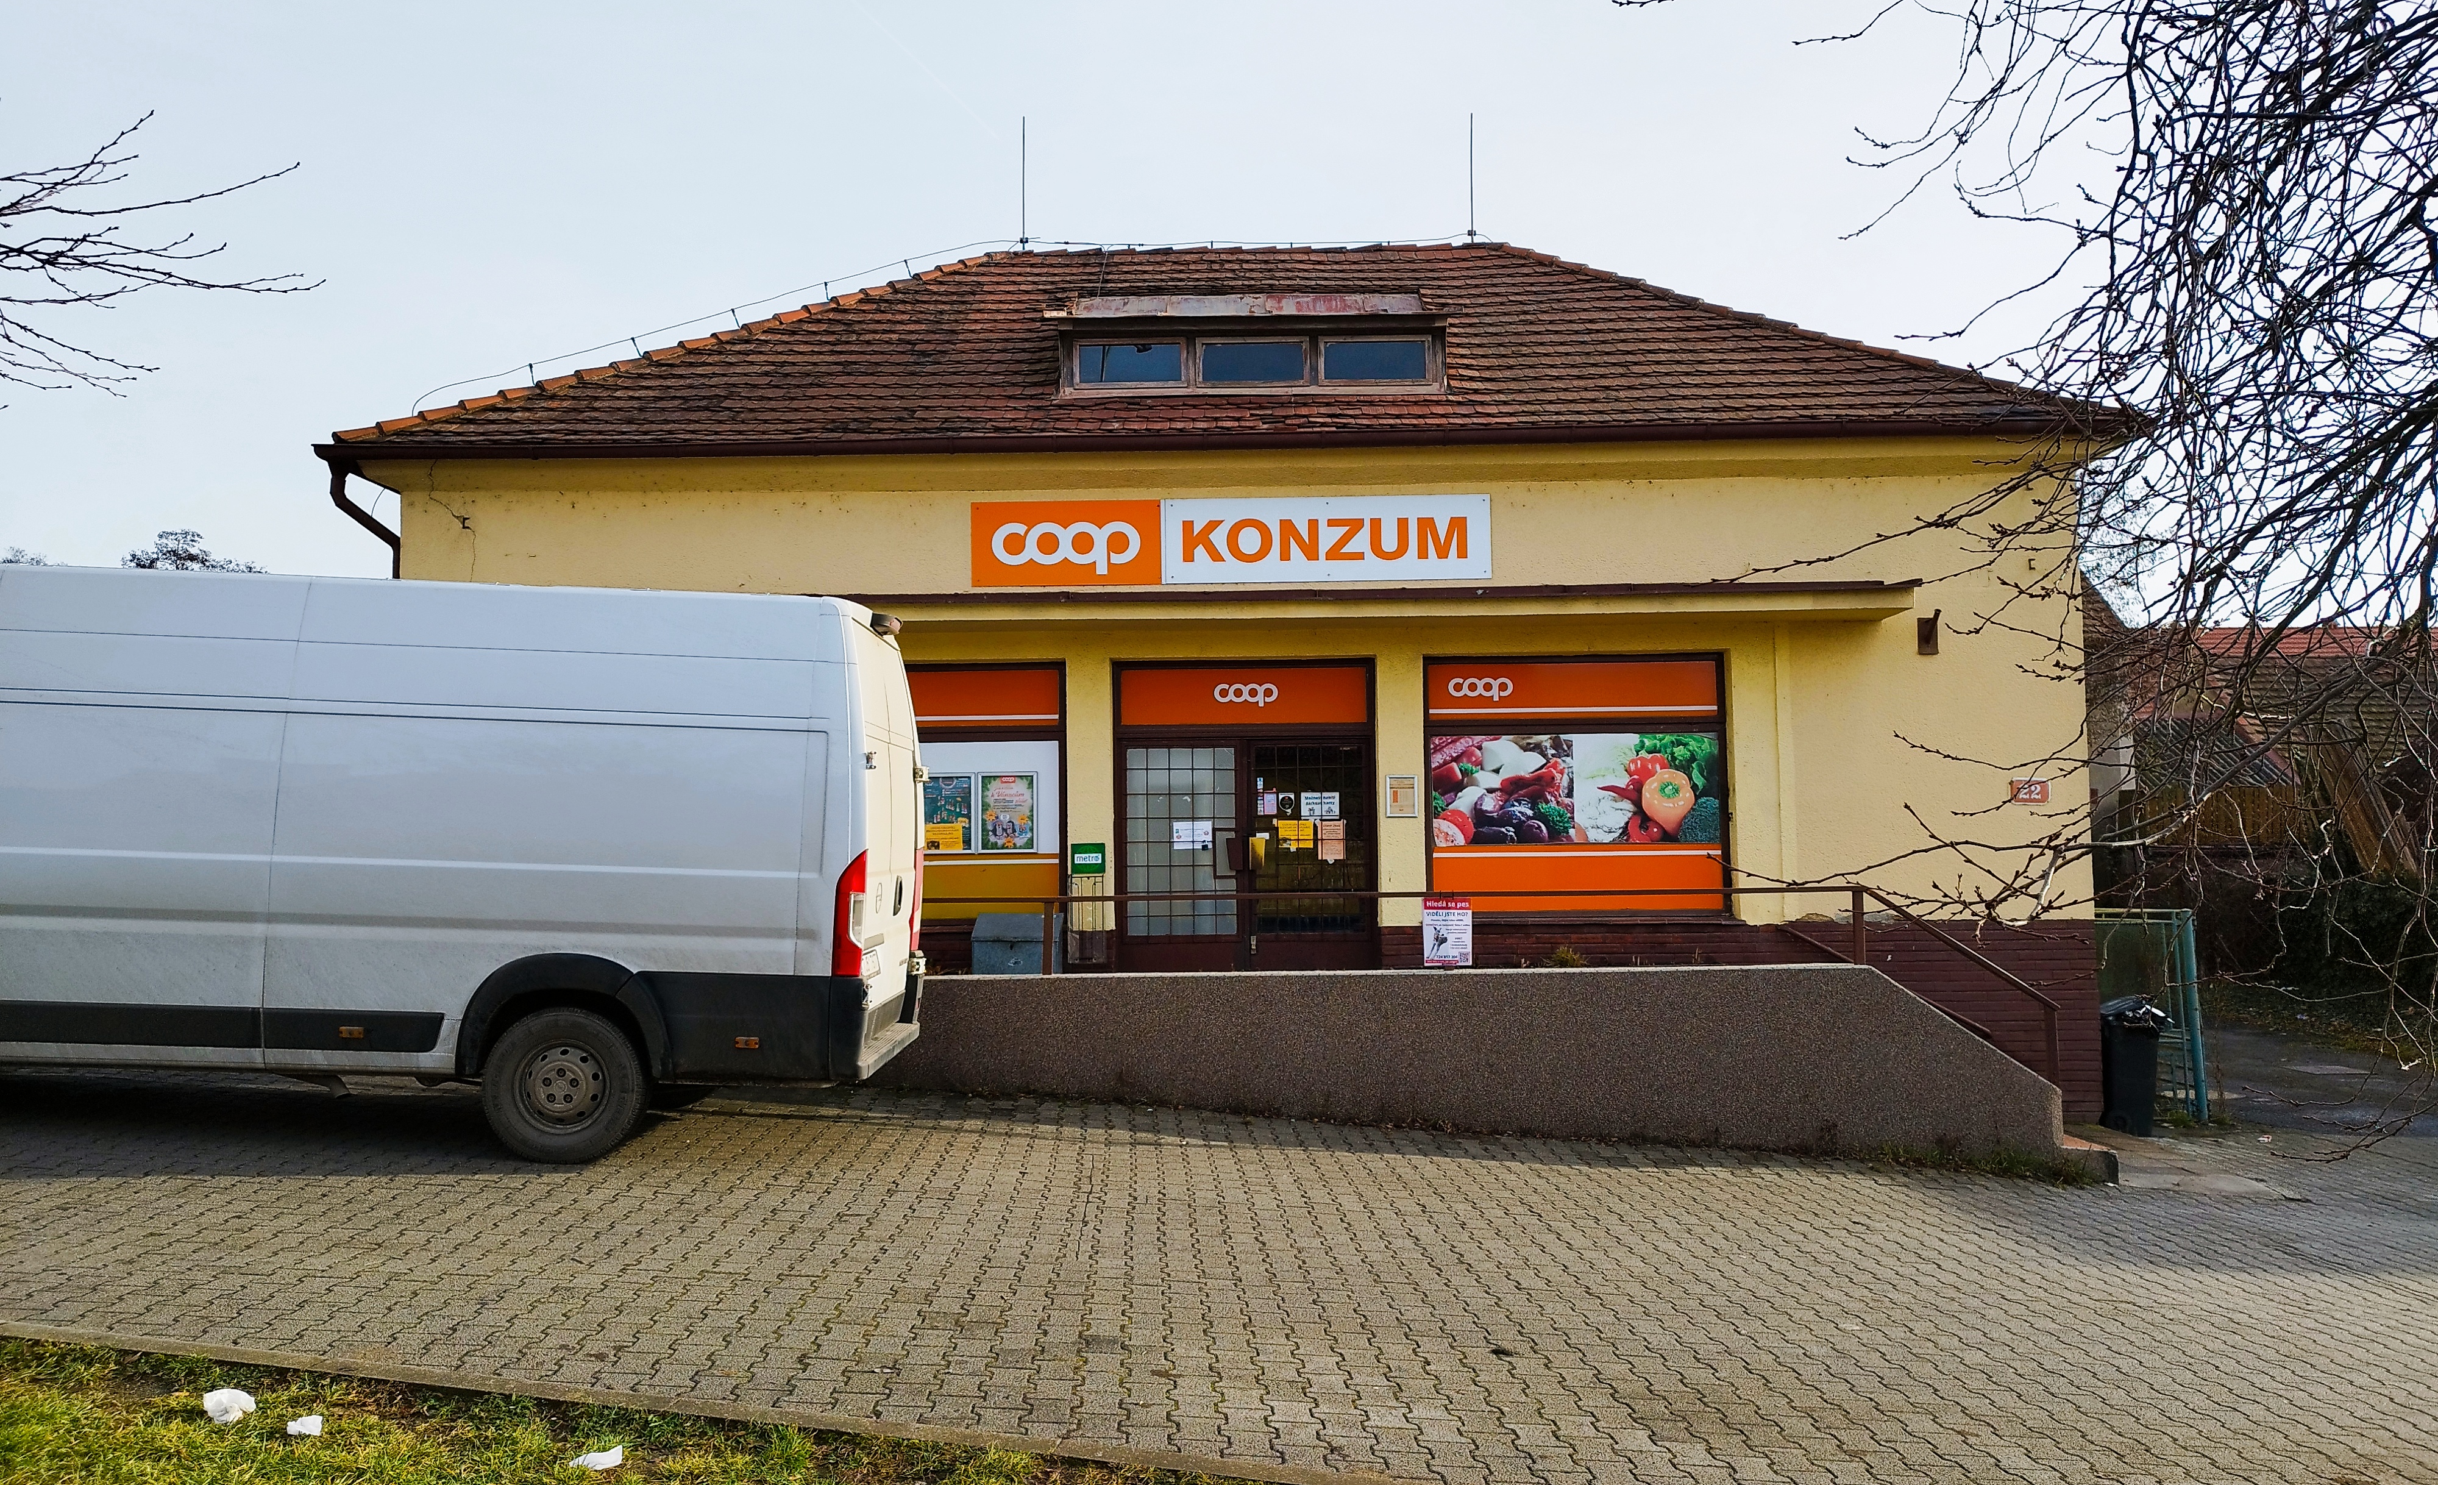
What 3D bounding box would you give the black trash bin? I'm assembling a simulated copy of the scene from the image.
[{"bbox_3d":[6.734,2.392,12.450,0.540,0.980,0.480,-2,-3,20],"label":"black trash bin"}]

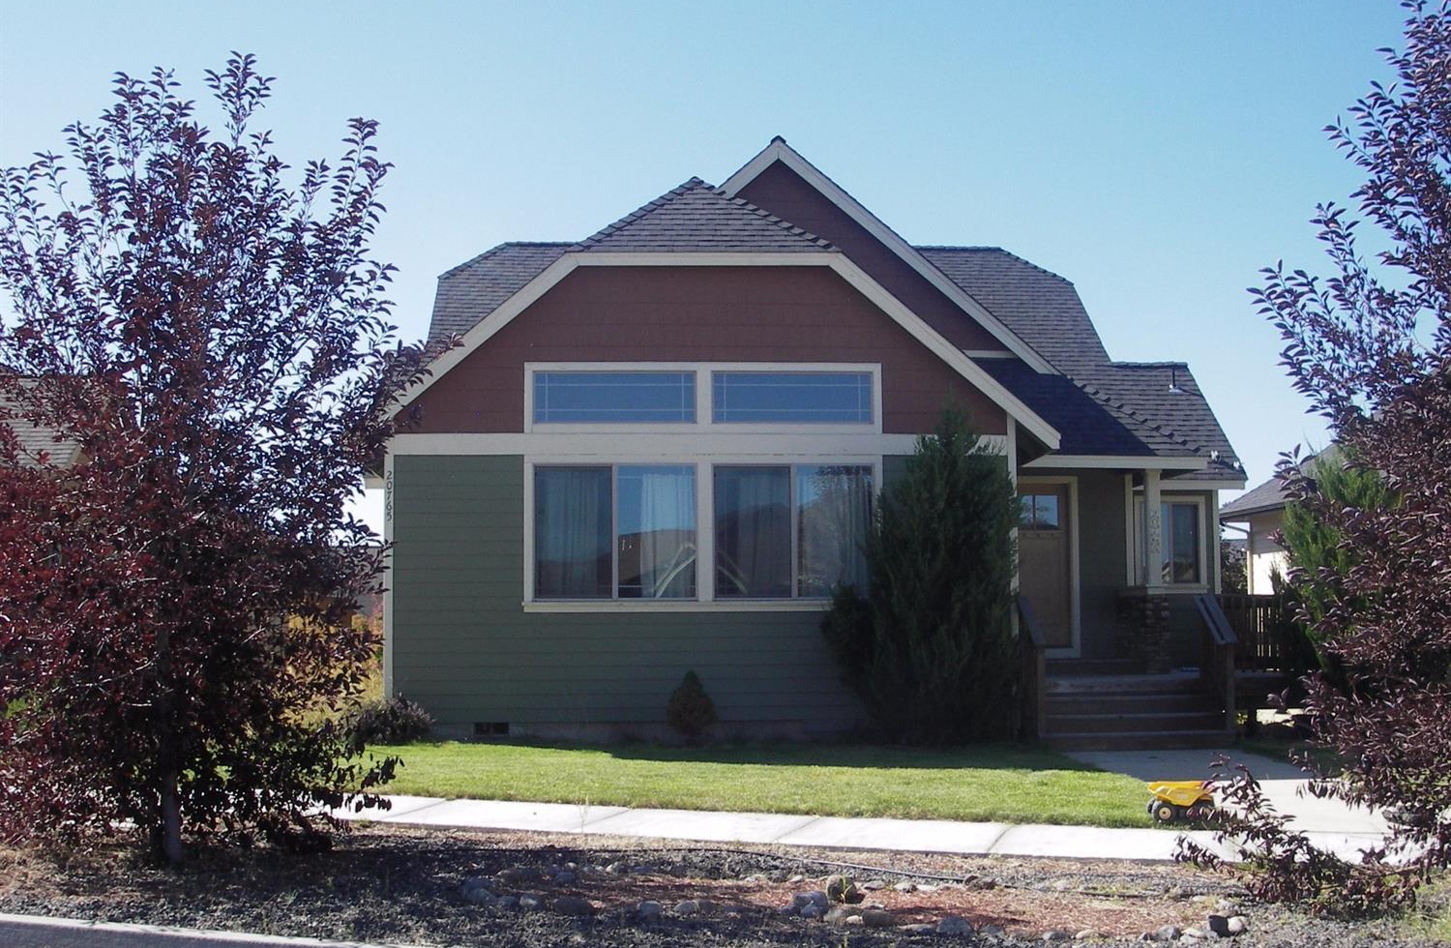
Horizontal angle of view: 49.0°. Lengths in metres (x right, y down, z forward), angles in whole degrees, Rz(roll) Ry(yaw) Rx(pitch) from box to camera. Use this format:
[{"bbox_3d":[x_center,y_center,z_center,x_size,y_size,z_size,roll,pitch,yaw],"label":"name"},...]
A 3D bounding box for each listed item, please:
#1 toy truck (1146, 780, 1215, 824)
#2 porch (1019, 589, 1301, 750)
[{"bbox_3d":[3.186,2.312,11.219,0.440,0.270,0.270,0,-4,-3],"label":"toy truck"},{"bbox_3d":[4.994,2.213,18.622,3.500,1.660,3.500,0,-4,-4],"label":"porch"}]

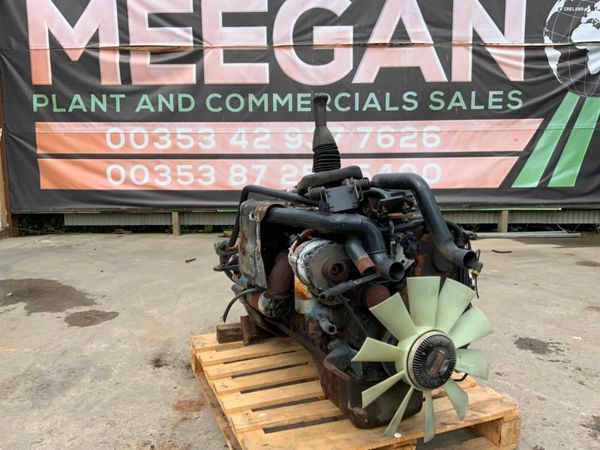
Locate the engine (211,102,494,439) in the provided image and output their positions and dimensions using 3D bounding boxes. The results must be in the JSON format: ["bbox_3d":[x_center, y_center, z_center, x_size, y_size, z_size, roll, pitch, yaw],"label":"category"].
[{"bbox_3d":[0.148,0.029,2.036,0.830,1.170,1.380,-3,8,-24],"label":"engine"}]

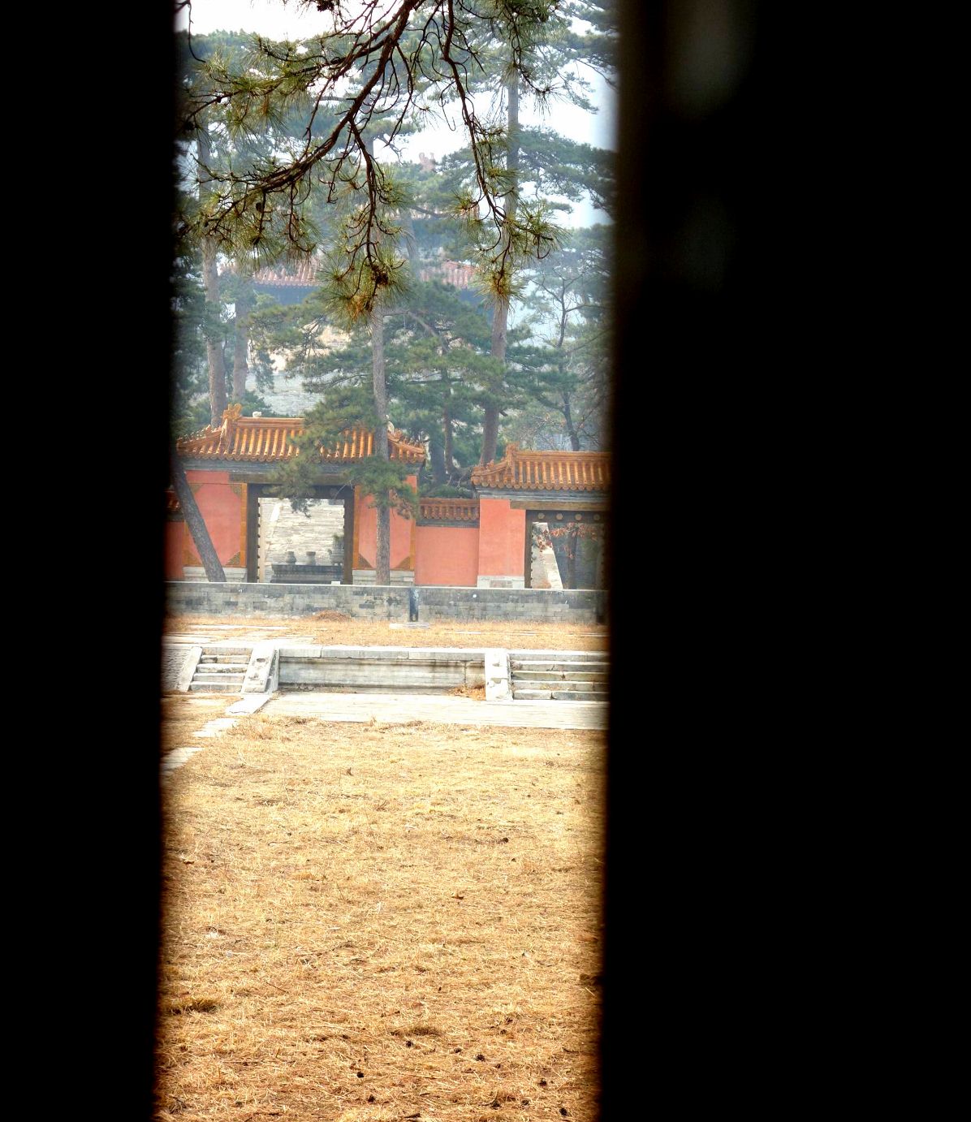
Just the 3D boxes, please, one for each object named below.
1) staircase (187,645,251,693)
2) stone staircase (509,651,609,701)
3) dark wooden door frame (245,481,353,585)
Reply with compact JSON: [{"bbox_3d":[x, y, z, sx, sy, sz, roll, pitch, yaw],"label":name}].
[{"bbox_3d":[-4.630,1.890,34.850,0.950,0.710,1.700,1,0,-1],"label":"staircase"},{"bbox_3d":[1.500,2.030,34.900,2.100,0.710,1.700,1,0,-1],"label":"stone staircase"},{"bbox_3d":[-6.030,-0.740,65.000,3.500,3.600,0.320,1,0,-1],"label":"dark wooden door frame"}]

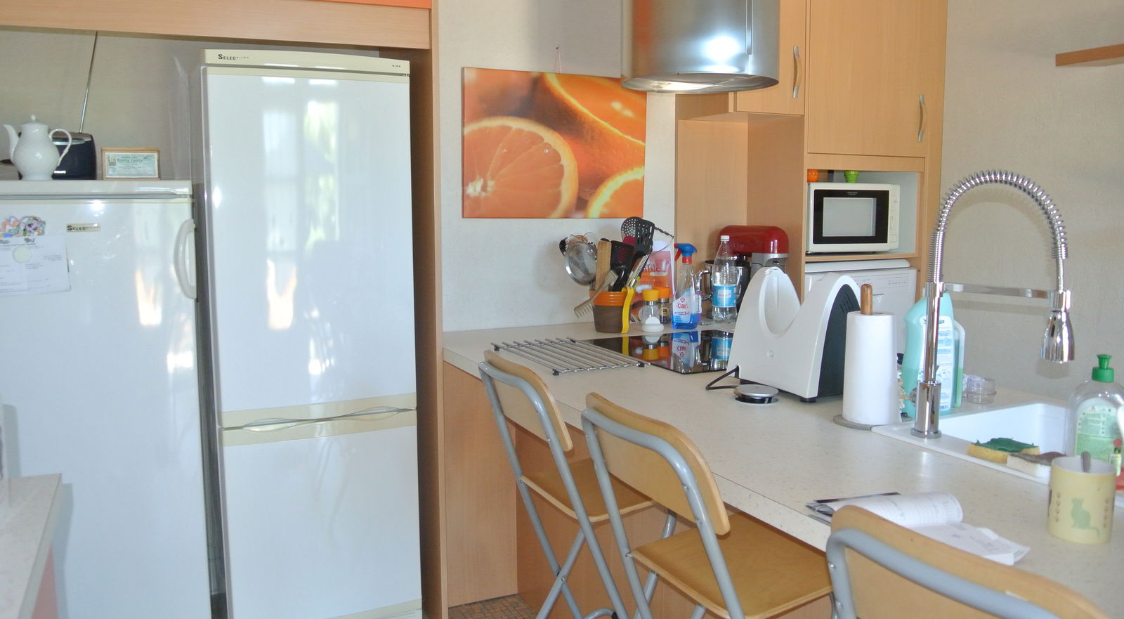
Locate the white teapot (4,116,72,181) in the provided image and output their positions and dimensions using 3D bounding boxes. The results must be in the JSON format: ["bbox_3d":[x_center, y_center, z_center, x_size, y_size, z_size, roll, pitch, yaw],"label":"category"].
[{"bbox_3d":[-1.433,-0.439,2.304,0.178,0.176,0.115,-4,8,-29],"label":"white teapot"}]

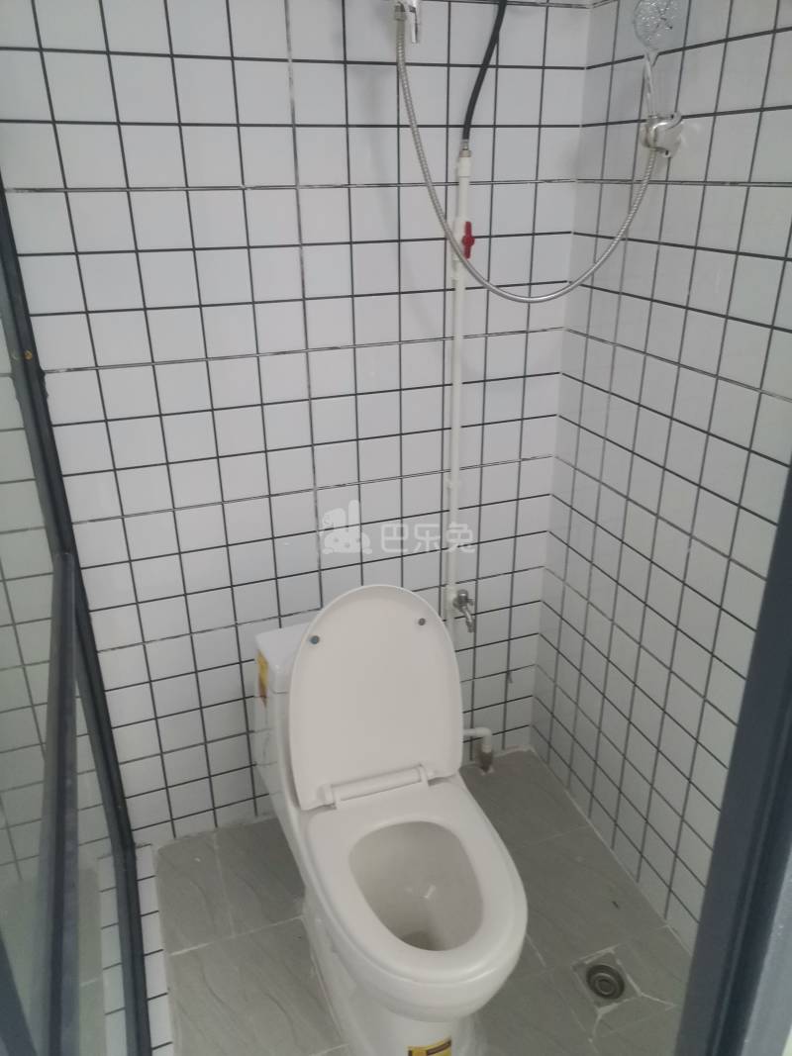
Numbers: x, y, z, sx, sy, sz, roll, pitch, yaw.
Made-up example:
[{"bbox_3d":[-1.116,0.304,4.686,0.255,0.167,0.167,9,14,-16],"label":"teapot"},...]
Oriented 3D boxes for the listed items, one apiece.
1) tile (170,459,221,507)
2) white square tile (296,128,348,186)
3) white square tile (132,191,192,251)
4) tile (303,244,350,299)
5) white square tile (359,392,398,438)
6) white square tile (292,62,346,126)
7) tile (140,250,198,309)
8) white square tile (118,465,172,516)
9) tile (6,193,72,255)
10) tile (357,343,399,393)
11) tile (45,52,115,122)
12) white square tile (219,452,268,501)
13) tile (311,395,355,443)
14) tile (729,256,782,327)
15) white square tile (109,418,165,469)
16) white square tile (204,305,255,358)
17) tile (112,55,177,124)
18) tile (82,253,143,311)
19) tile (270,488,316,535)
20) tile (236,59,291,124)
[{"bbox_3d":[-0.411,-0.092,1.625,0.097,0.097,0.010,-9,26,-18],"label":"tile"},{"bbox_3d":[-0.136,-0.684,1.461,0.096,0.096,0.010,-9,26,-18],"label":"white square tile"},{"bbox_3d":[-0.416,-0.547,1.410,0.096,0.096,0.010,-9,26,-18],"label":"white square tile"},{"bbox_3d":[-0.133,-0.500,1.546,0.097,0.097,0.010,-9,26,-18],"label":"tile"},{"bbox_3d":[-0.037,-0.244,1.703,0.097,0.097,0.010,-9,26,-18],"label":"white square tile"},{"bbox_3d":[-0.138,-0.780,1.427,0.097,0.097,0.010,-9,26,-18],"label":"white square tile"},{"bbox_3d":[-0.415,-0.456,1.452,0.096,0.096,0.010,-9,26,-18],"label":"tile"},{"bbox_3d":[-0.503,-0.076,1.587,0.096,0.096,0.010,-9,26,-18],"label":"white square tile"},{"bbox_3d":[-0.608,-0.520,1.353,0.097,0.097,0.010,-9,26,-18],"label":"tile"},{"bbox_3d":[-0.037,-0.335,1.661,0.096,0.096,0.010,-9,26,-18],"label":"tile"},{"bbox_3d":[-0.512,-0.716,1.291,0.097,0.097,0.010,-9,26,-18],"label":"tile"},{"bbox_3d":[-0.318,-0.108,1.658,0.097,0.097,0.010,-9,26,-18],"label":"white square tile"},{"bbox_3d":[-0.130,-0.228,1.672,0.097,0.097,0.010,-9,26,-18],"label":"tile"},{"bbox_3d":[0.573,-0.376,1.254,0.010,0.097,0.097,-9,26,-18],"label":"tile"},{"bbox_3d":[-0.508,-0.169,1.553,0.097,0.097,0.010,-9,26,-18],"label":"white square tile"},{"bbox_3d":[-0.321,-0.381,1.532,0.097,0.097,0.010,-9,26,-18],"label":"white square tile"},{"bbox_3d":[-0.421,-0.734,1.332,0.097,0.097,0.010,-9,26,-18],"label":"tile"},{"bbox_3d":[-0.508,-0.441,1.421,0.096,0.096,0.010,-9,26,-18],"label":"tile"},{"bbox_3d":[-0.223,-0.032,1.726,0.096,0.096,0.010,-9,26,-18],"label":"tile"},{"bbox_3d":[-0.231,-0.759,1.387,0.097,0.097,0.010,-9,26,-18],"label":"tile"}]

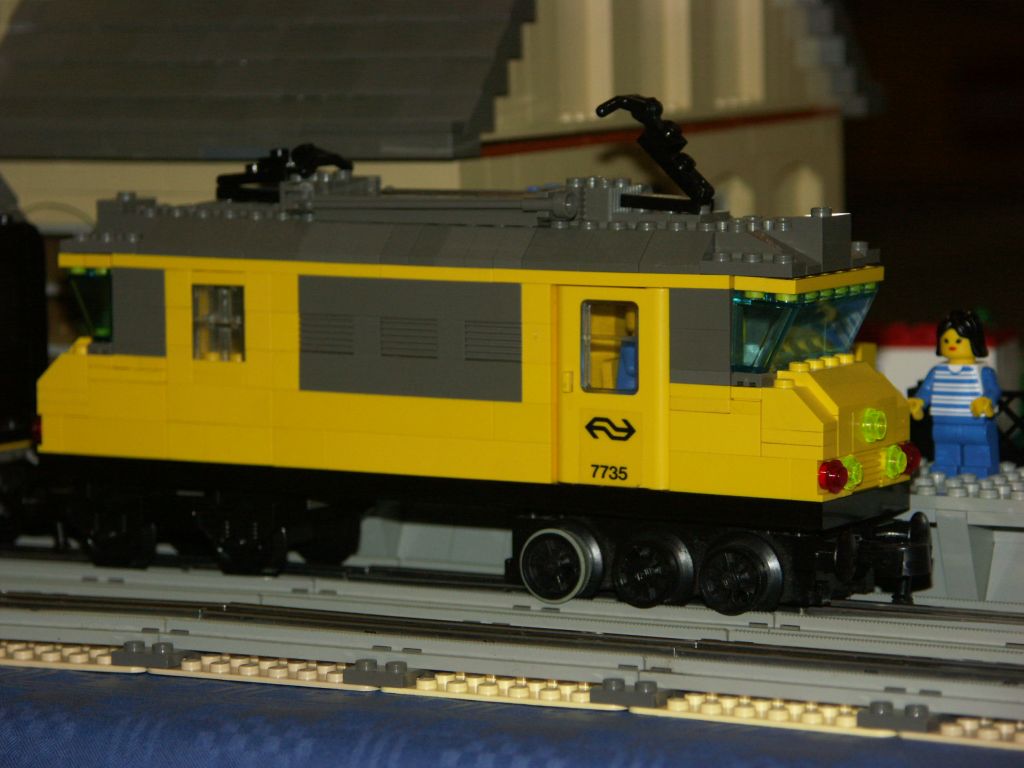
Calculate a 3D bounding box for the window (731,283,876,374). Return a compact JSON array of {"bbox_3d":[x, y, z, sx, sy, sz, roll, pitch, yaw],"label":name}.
[{"bbox_3d":[0.070,-0.014,0.990,0.017,0.019,0.048,3,6,30],"label":"window"}]

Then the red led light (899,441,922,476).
[{"bbox_3d":[0.095,0.018,1.000,0.005,0.008,0.008,3,6,30],"label":"red led light"}]

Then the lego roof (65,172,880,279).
[{"bbox_3d":[-0.013,-0.041,1.036,0.208,0.021,0.048,3,6,30],"label":"lego roof"}]

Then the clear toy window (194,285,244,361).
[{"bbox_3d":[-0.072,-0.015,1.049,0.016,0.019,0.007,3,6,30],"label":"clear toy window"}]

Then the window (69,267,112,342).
[{"bbox_3d":[-0.096,-0.022,1.083,0.016,0.020,0.048,3,6,30],"label":"window"}]

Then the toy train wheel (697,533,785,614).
[{"bbox_3d":[0.054,0.046,0.984,0.020,0.020,0.008,3,6,30],"label":"toy train wheel"}]

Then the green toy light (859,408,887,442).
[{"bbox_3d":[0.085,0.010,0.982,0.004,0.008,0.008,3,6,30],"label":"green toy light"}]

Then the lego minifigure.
[{"bbox_3d":[0.115,0.003,1.061,0.024,0.042,0.016,3,6,30],"label":"lego minifigure"}]

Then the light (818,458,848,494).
[{"bbox_3d":[0.075,0.021,0.965,0.005,0.008,0.008,3,6,30],"label":"light"}]

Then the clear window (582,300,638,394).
[{"bbox_3d":[0.024,-0.009,0.995,0.015,0.023,0.004,3,6,30],"label":"clear window"}]

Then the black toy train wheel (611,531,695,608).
[{"bbox_3d":[0.033,0.045,0.992,0.019,0.019,0.008,3,6,30],"label":"black toy train wheel"}]

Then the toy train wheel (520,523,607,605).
[{"bbox_3d":[0.012,0.044,1.004,0.019,0.019,0.008,3,6,30],"label":"toy train wheel"}]

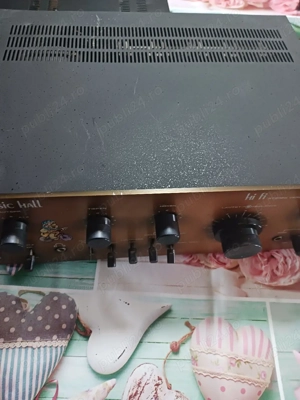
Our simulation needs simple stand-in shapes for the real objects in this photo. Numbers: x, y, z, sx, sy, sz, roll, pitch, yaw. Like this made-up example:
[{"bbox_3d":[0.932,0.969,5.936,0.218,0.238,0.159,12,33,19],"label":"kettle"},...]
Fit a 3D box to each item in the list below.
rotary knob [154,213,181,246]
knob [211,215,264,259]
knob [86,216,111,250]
[{"bbox_3d":[0.018,0.031,0.326,0.024,0.024,0.027,-2,59,-5],"label":"rotary knob"},{"bbox_3d":[0.104,0.045,0.357,0.058,0.058,0.032,-2,59,-5],"label":"knob"},{"bbox_3d":[-0.052,0.034,0.321,0.025,0.025,0.027,-2,59,-5],"label":"knob"}]

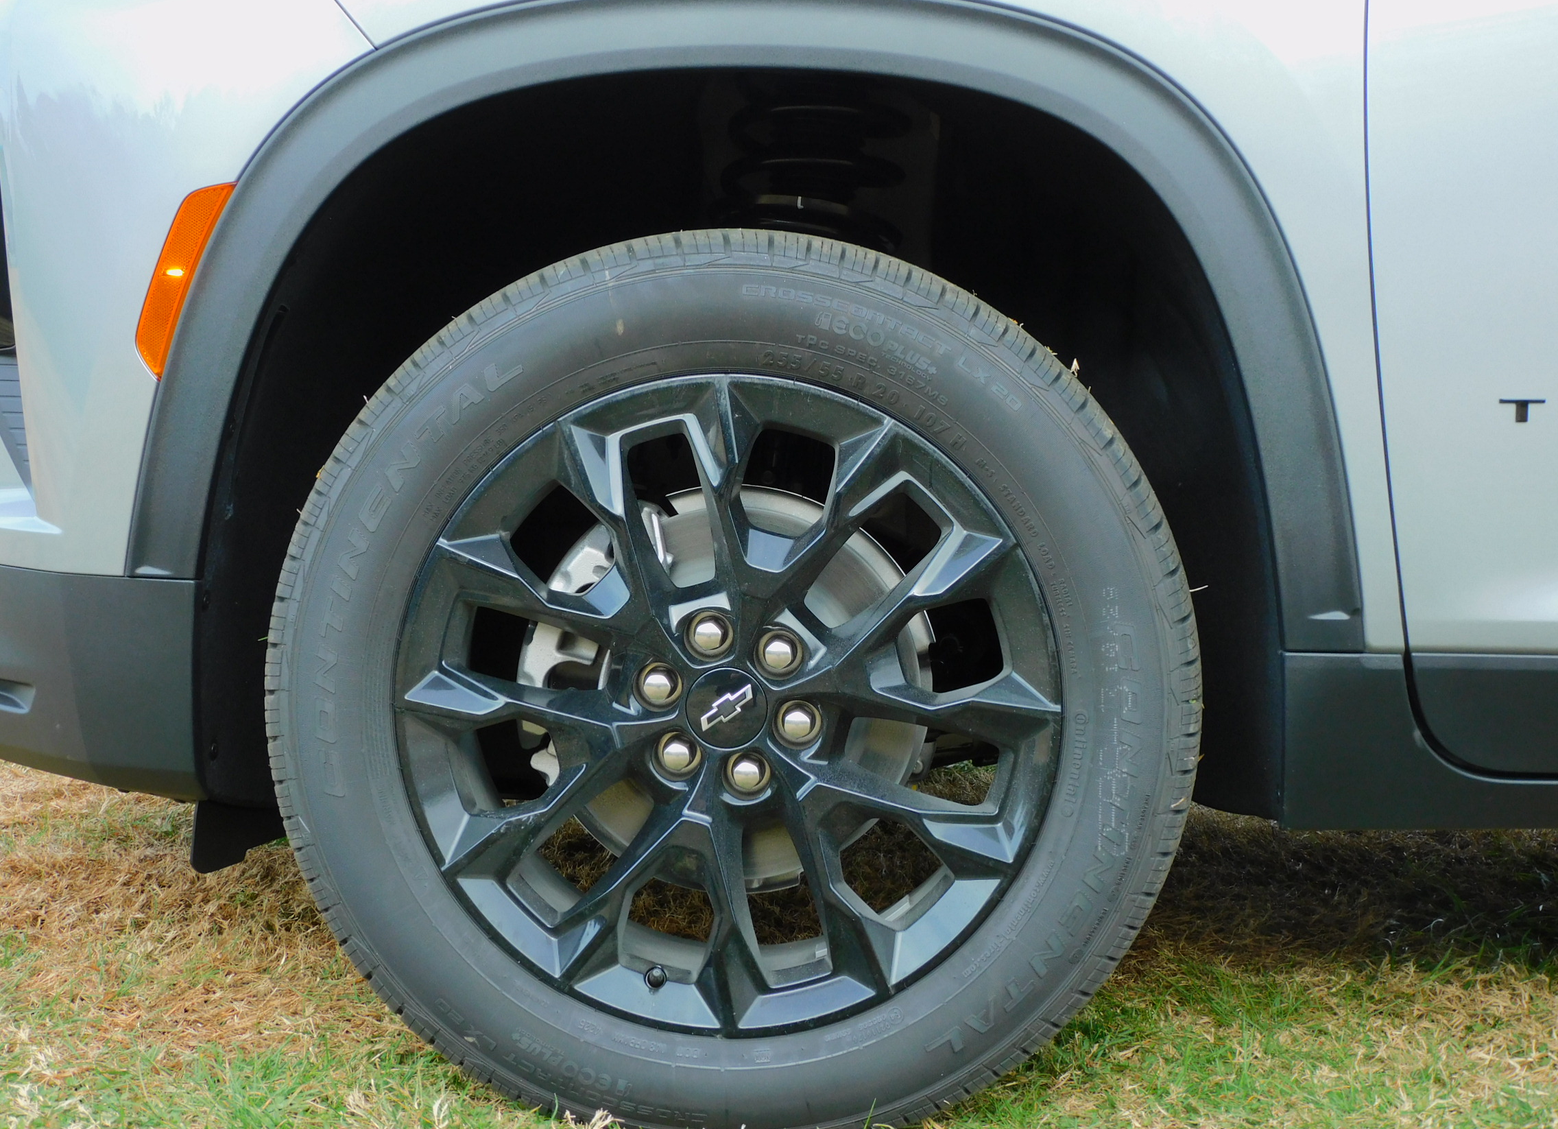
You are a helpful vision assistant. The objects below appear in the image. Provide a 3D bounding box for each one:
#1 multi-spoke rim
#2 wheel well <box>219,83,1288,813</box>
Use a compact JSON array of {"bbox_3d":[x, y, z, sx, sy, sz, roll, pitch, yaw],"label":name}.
[{"bbox_3d":[-0.039,0.109,2.119,0.546,0.546,0.220,0,5,2],"label":"multi-spoke rim"},{"bbox_3d":[-0.029,-0.110,2.161,0.864,0.599,0.380,0,5,2],"label":"wheel well"}]

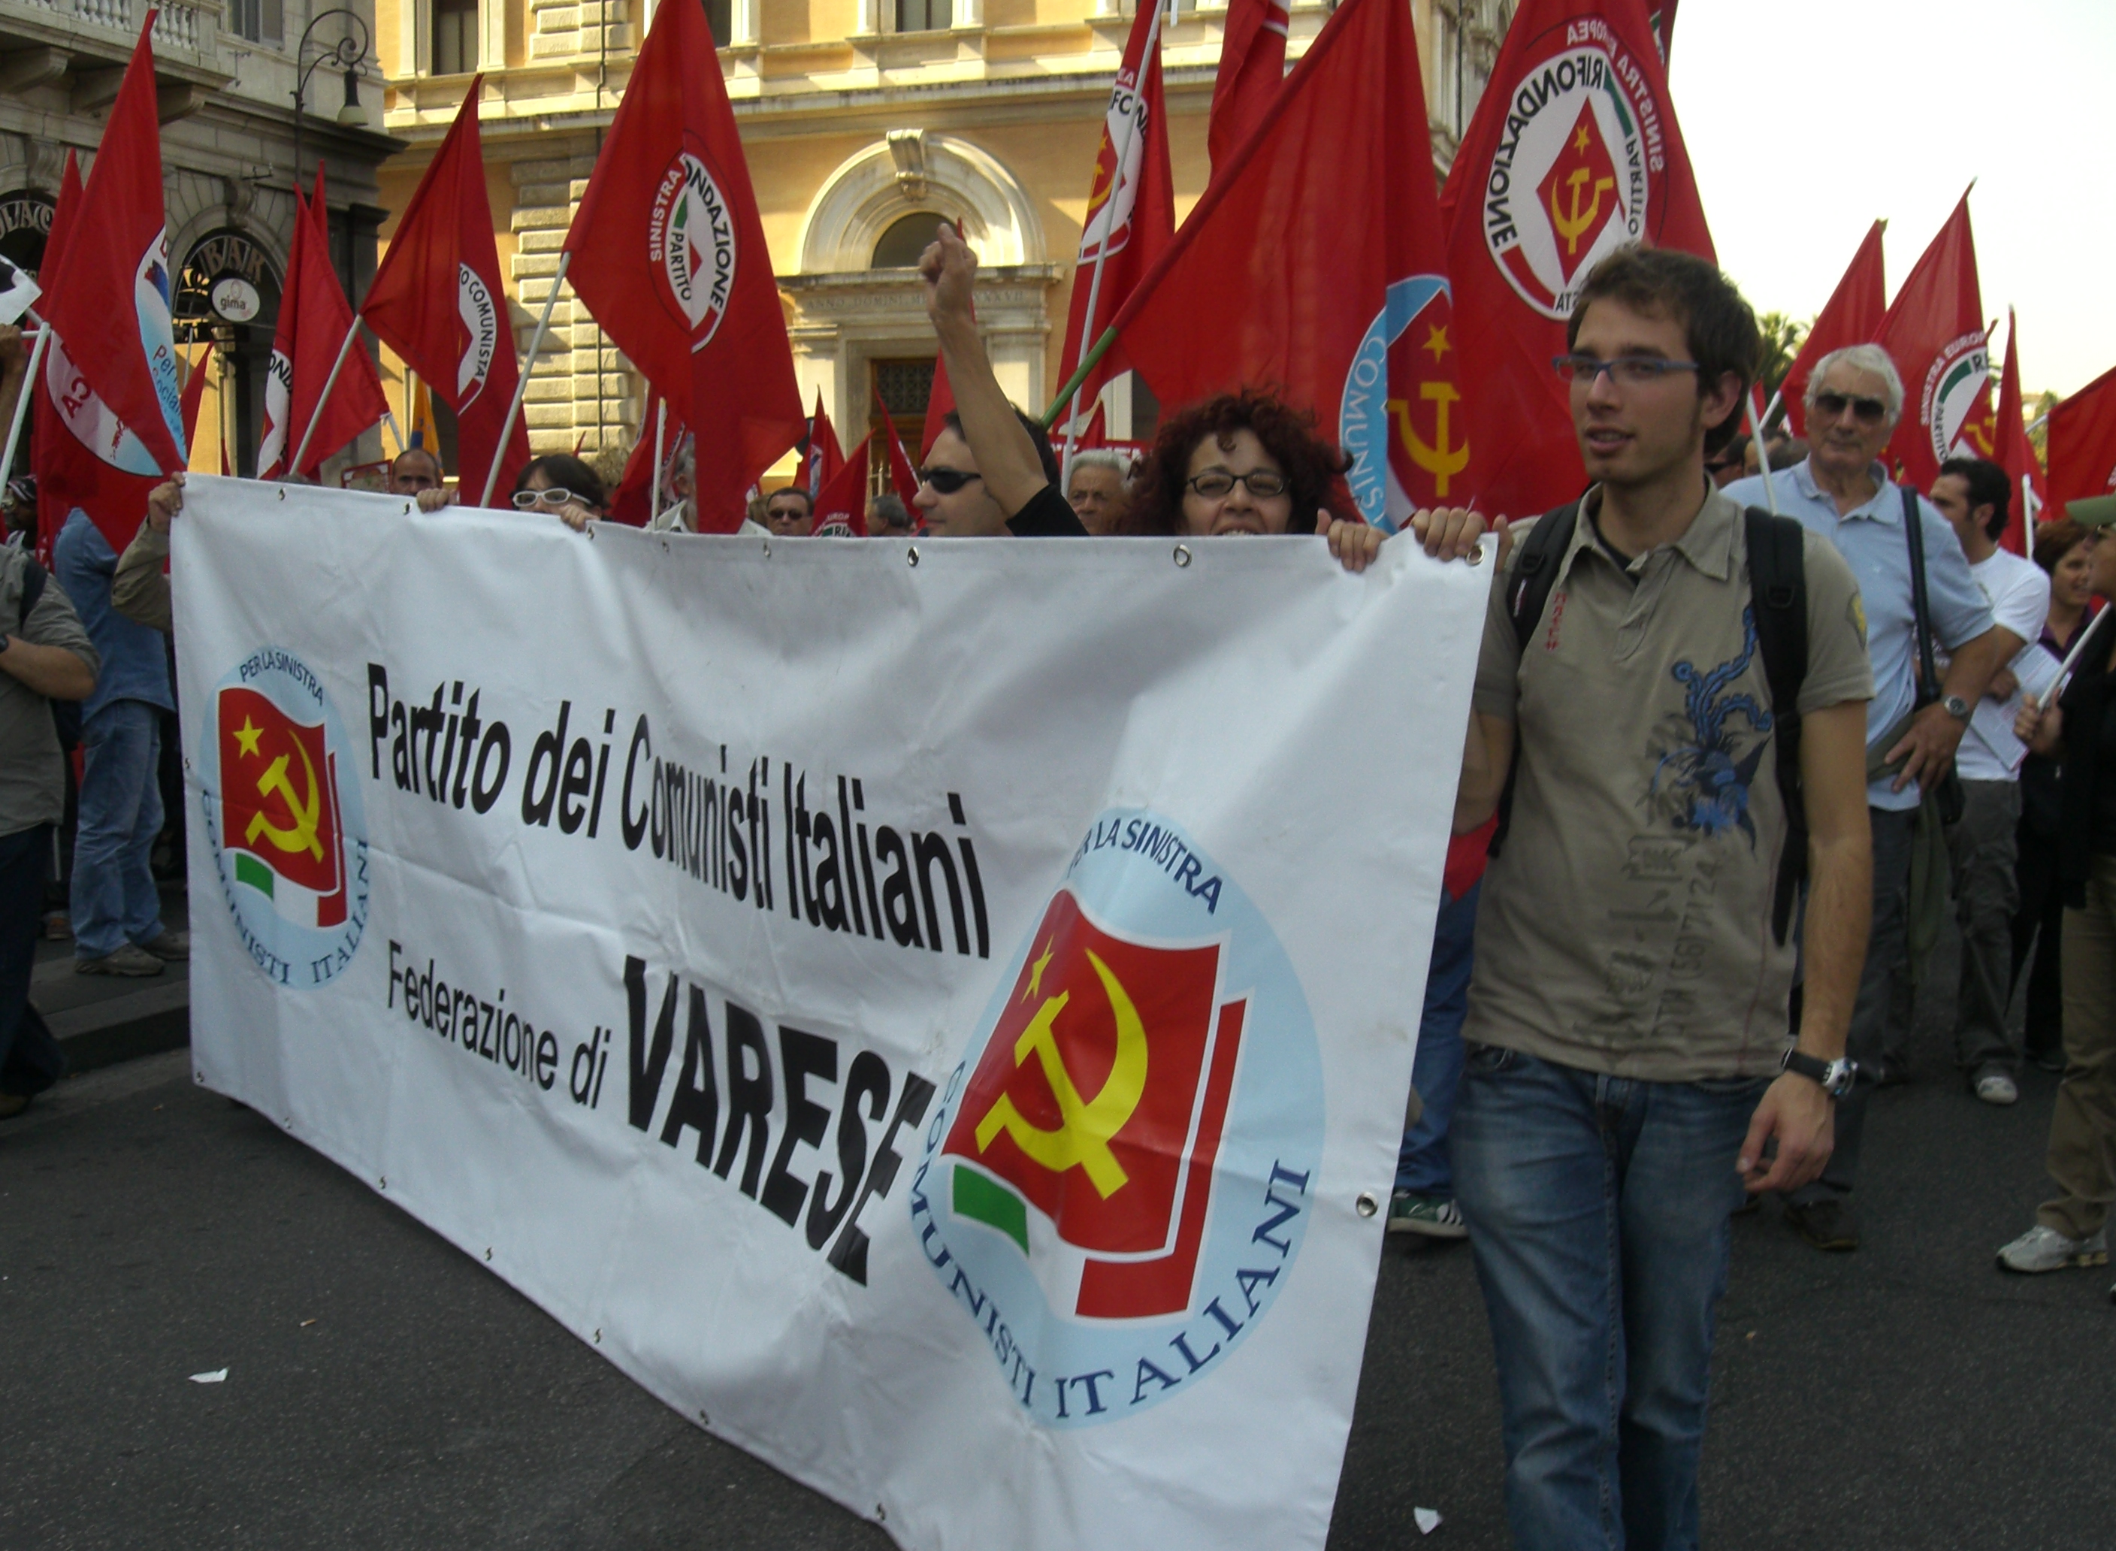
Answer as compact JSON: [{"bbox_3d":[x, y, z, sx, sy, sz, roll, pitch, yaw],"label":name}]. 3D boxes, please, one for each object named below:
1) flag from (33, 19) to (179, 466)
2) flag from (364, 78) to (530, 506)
[{"bbox_3d":[-2.412,-1.342,5.900,0.400,1.170,0.300,2,6,17],"label":"flag"},{"bbox_3d":[-1.867,-1.463,7.100,0.500,1.300,0.300,1,6,11],"label":"flag"}]

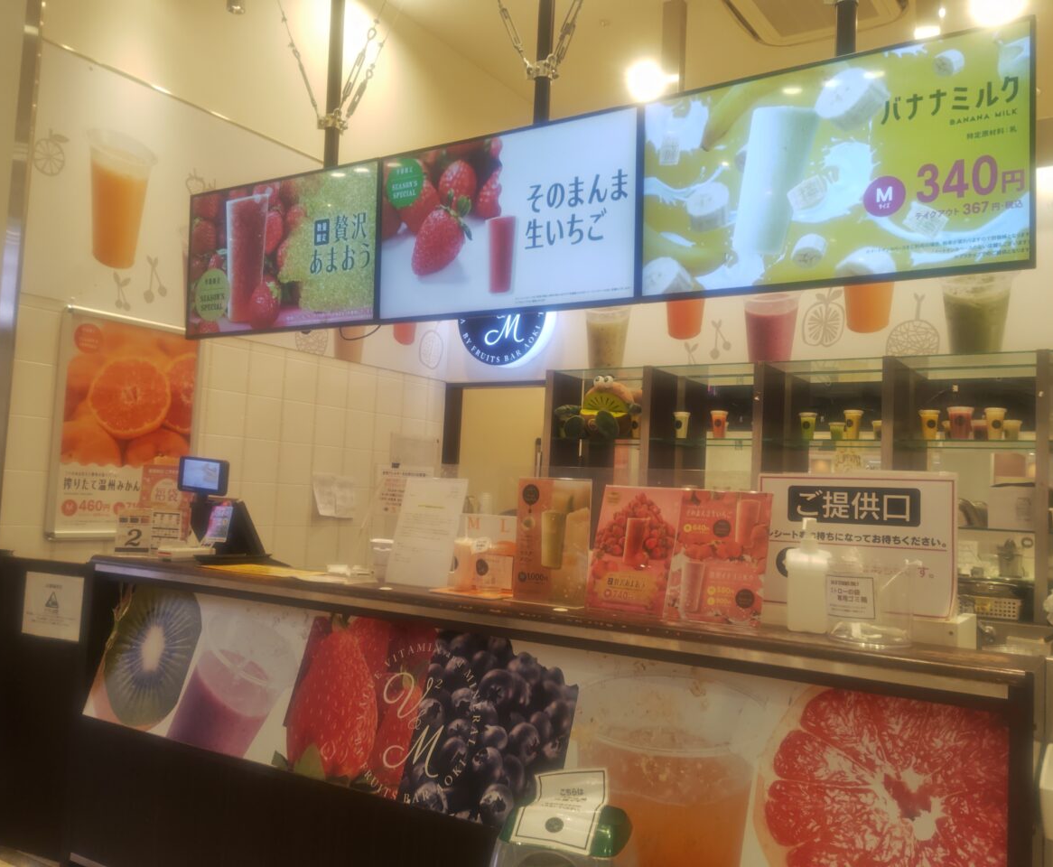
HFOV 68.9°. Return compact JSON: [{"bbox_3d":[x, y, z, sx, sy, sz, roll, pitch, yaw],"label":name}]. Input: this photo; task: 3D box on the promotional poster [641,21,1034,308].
[{"bbox_3d":[0.801,-0.702,2.117,1.004,0.624,0.060,0,-5,28],"label":"promotional poster"}]

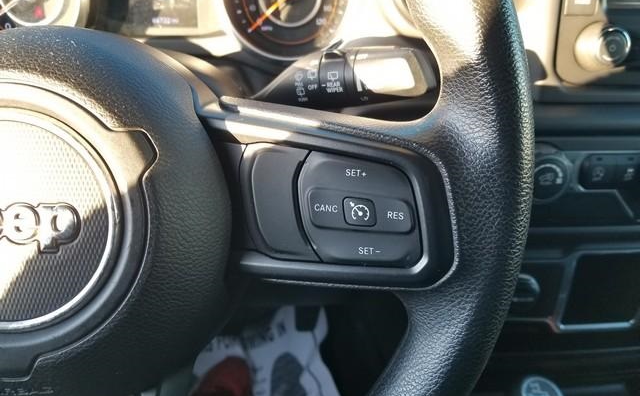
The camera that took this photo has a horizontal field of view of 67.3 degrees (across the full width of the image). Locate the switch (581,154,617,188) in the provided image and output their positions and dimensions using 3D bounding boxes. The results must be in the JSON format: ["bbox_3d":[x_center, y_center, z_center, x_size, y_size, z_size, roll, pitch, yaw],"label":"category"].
[{"bbox_3d":[0.218,-0.021,0.377,0.027,0.026,0.012,0,11,0],"label":"switch"}]

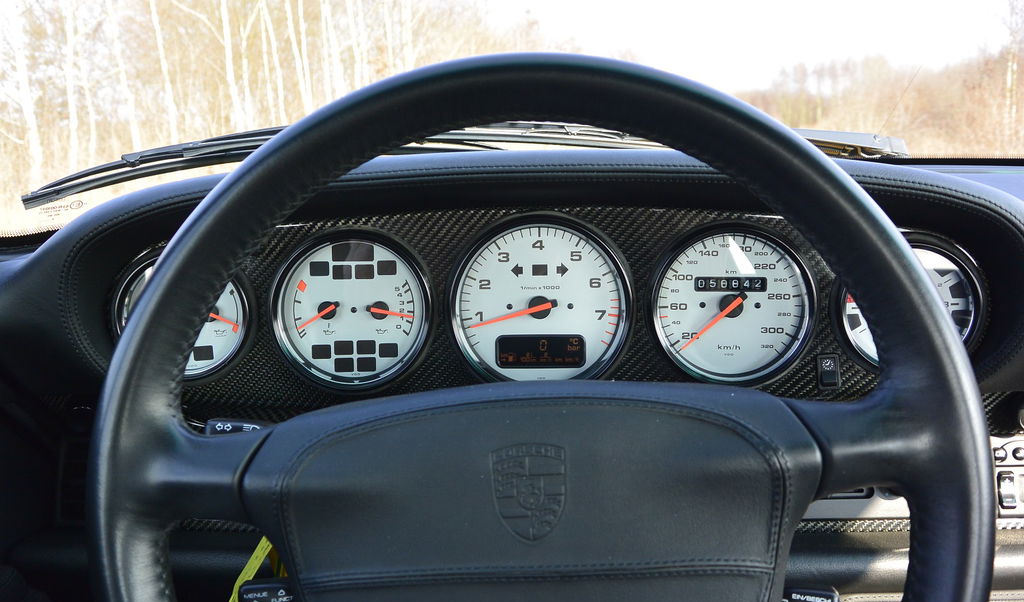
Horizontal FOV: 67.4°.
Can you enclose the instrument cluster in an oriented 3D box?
[{"bbox_3d":[0.025,0.003,0.560,0.608,0.130,0.070,-1,-2,1],"label":"instrument cluster"}]

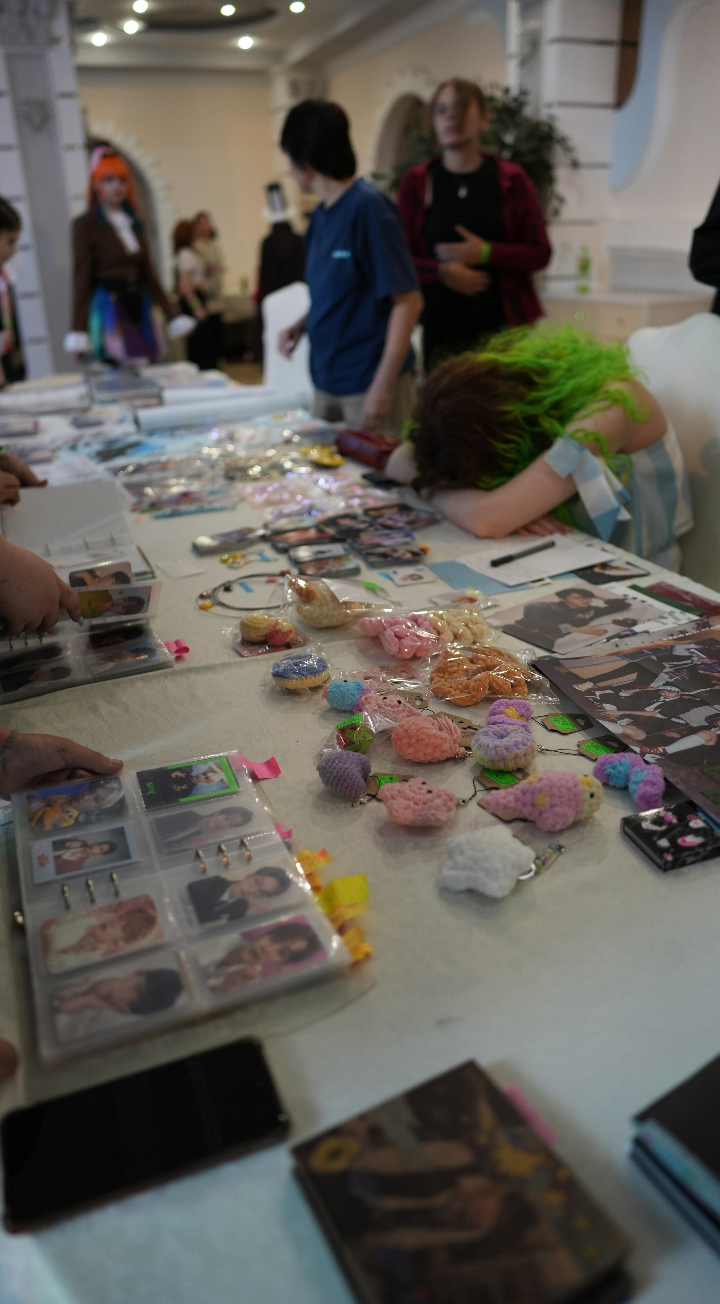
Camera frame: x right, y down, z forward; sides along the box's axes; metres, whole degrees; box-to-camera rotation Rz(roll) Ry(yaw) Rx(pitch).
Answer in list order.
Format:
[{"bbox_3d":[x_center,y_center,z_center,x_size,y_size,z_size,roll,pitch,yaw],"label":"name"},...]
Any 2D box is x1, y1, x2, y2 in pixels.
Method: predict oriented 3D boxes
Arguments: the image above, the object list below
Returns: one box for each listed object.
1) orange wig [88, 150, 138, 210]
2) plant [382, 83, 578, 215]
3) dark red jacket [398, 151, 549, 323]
[{"bbox_3d":[-1.170,-2.221,4.106,0.230,0.255,0.250,-7,25,-13],"label":"orange wig"},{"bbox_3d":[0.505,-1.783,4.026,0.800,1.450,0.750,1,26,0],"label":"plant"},{"bbox_3d":[0.386,-1.394,2.966,0.510,0.530,0.310,5,25,13],"label":"dark red jacket"}]

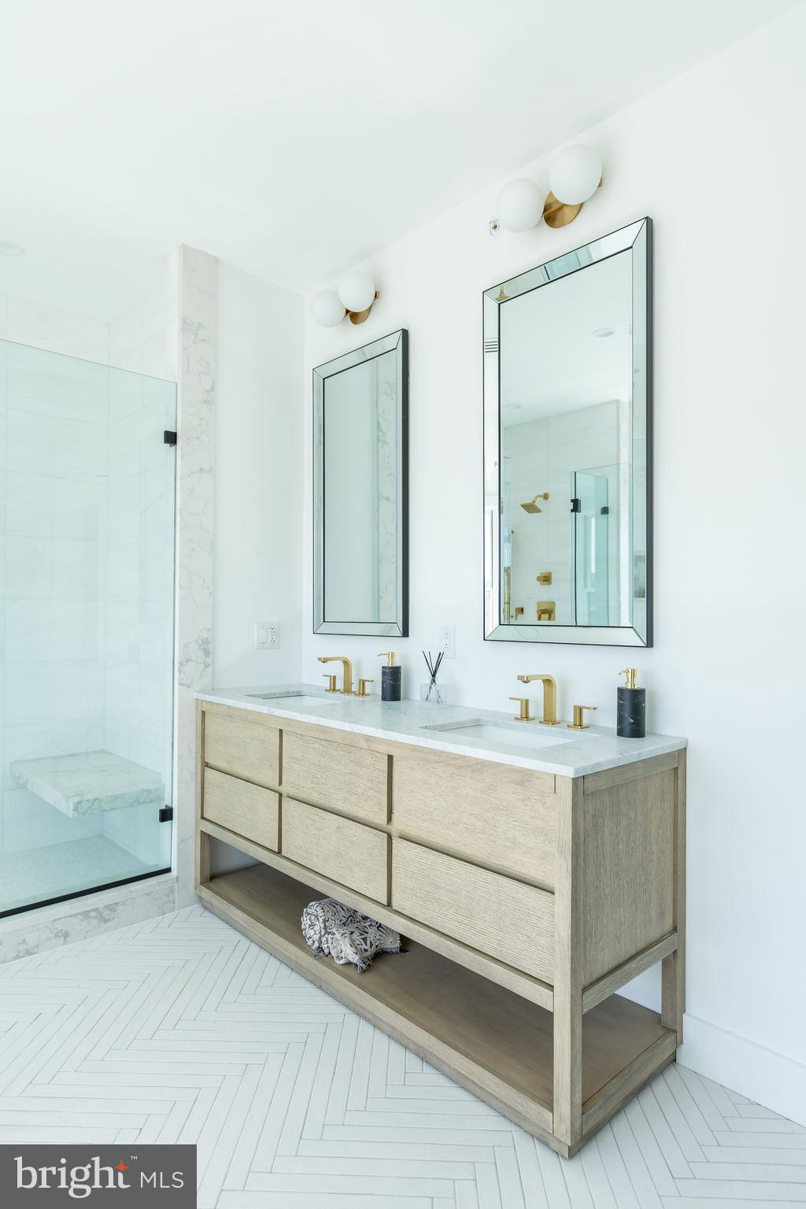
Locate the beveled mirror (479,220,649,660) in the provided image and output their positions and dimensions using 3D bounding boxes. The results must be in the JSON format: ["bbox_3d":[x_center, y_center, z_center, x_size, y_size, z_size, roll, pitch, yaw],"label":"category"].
[{"bbox_3d":[0.498,-0.489,2.131,0.031,1.223,0.604,1,-1,-43],"label":"beveled mirror"}]

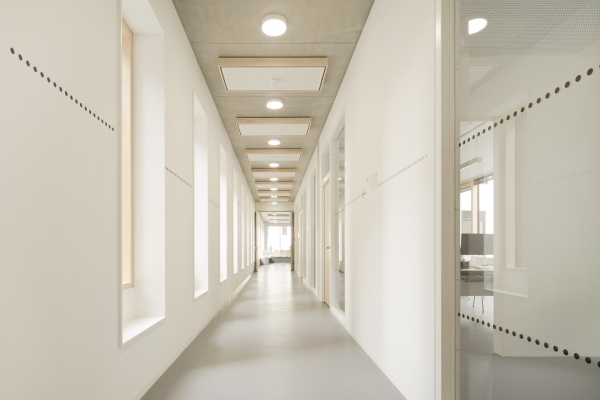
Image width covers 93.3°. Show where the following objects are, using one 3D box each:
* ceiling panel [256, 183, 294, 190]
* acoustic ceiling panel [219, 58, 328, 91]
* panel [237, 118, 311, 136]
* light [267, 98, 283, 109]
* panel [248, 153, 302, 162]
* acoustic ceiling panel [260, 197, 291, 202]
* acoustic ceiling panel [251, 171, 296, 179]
[{"bbox_3d":[-0.825,-0.508,9.366,1.230,0.100,0.500,0,-9,-2],"label":"ceiling panel"},{"bbox_3d":[-0.314,-1.511,3.456,1.230,0.100,0.500,0,-9,-2],"label":"acoustic ceiling panel"},{"bbox_3d":[-0.442,-1.260,4.933,1.230,0.100,0.500,0,-9,-2],"label":"panel"},{"bbox_3d":[-0.367,-1.422,4.180,0.236,0.058,0.236,0,-9,-2],"label":"light"},{"bbox_3d":[-0.569,-1.010,6.411,1.230,0.100,0.500,0,-9,-2],"label":"panel"},{"bbox_3d":[-1.081,-0.006,12.321,1.230,0.100,0.500,0,-9,-2],"label":"acoustic ceiling panel"},{"bbox_3d":[-0.697,-0.759,7.888,1.230,0.100,0.500,0,-9,-2],"label":"acoustic ceiling panel"}]

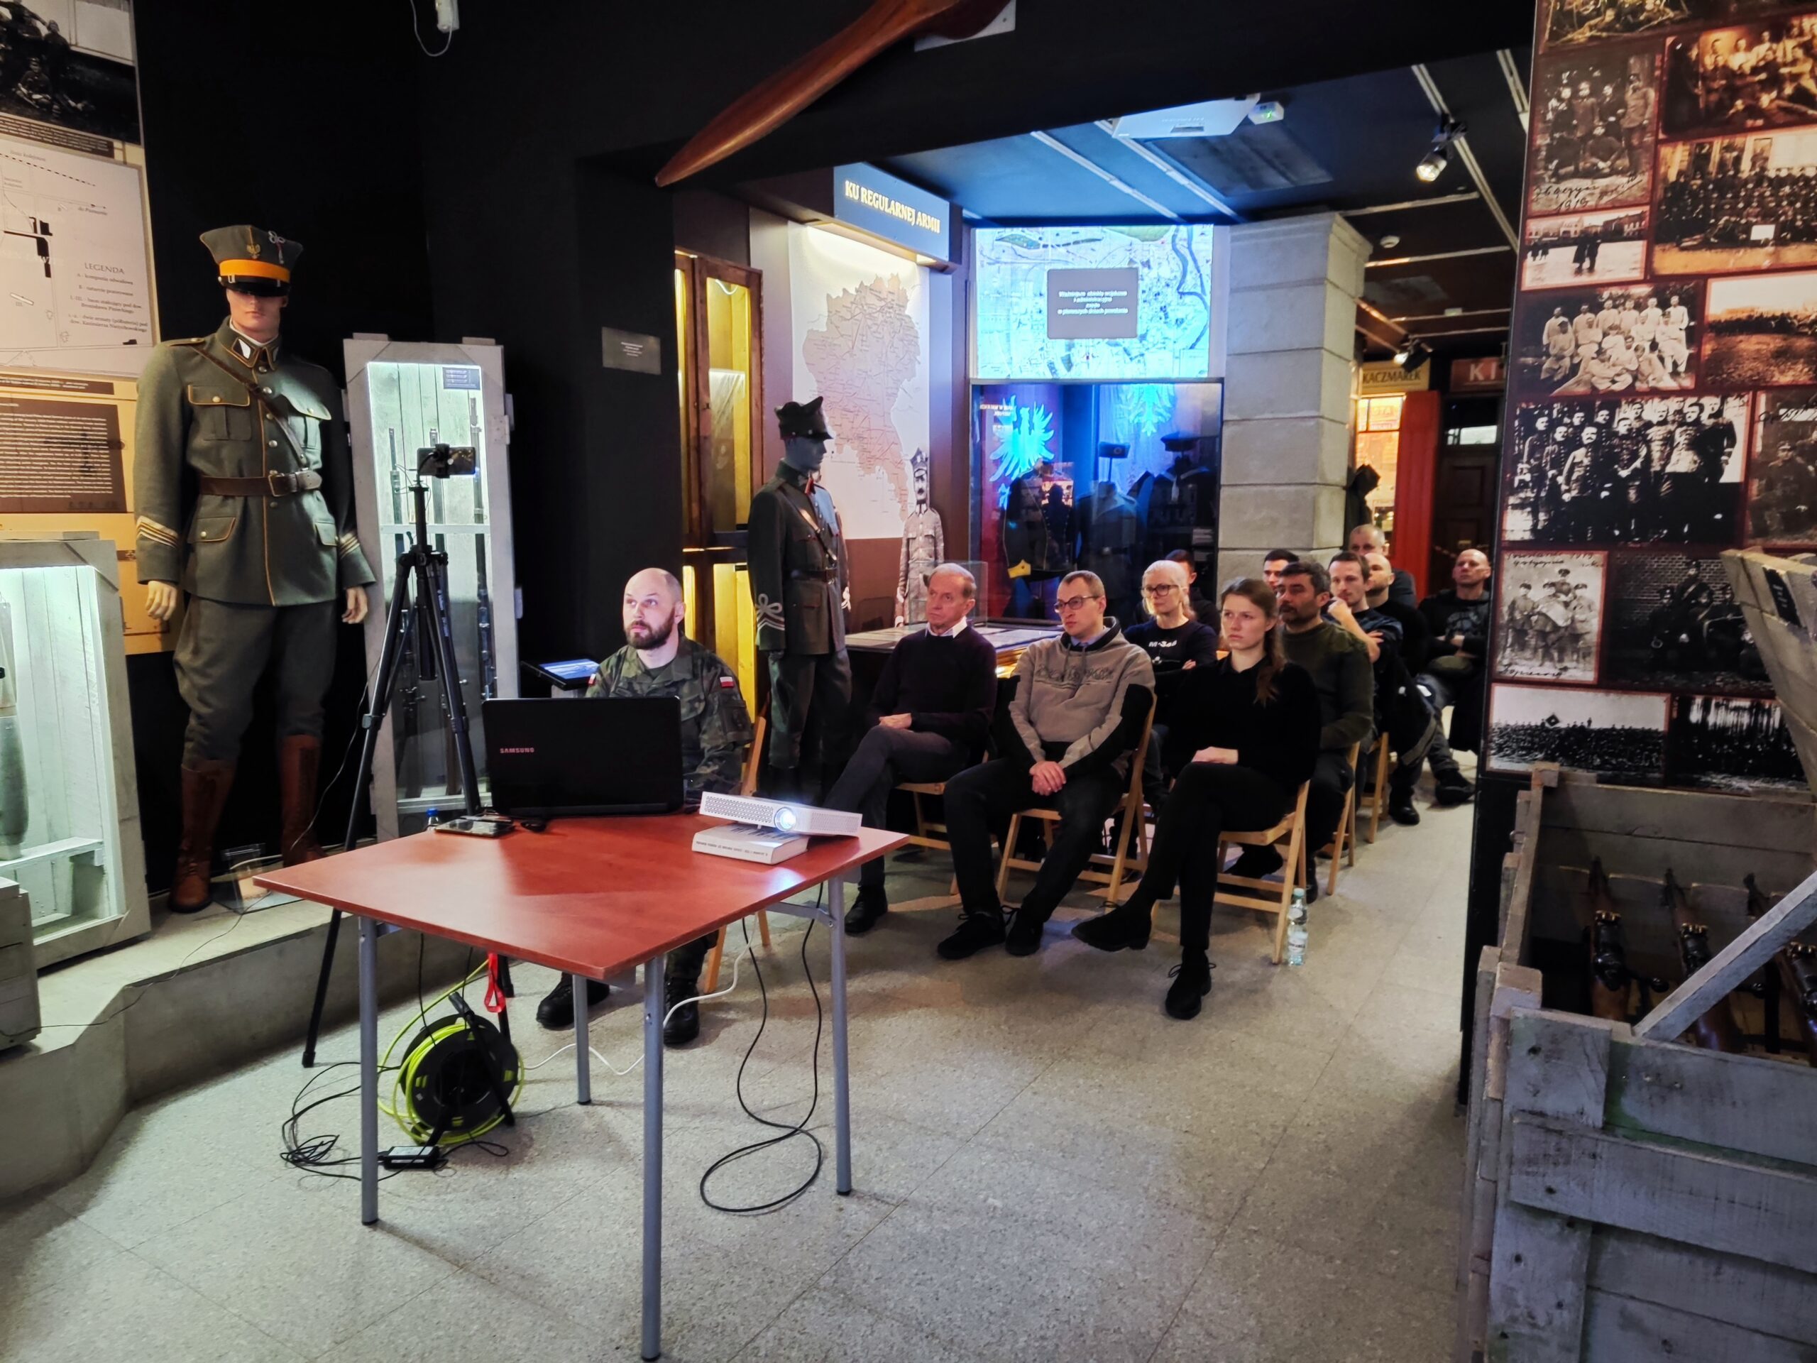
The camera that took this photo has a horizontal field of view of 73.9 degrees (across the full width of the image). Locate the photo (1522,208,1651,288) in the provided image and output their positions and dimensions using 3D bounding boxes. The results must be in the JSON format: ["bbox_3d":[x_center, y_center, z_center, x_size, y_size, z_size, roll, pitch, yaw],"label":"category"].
[{"bbox_3d":[1.461,-0.932,2.606,0.231,0.150,0.012,5,9,31],"label":"photo"}]

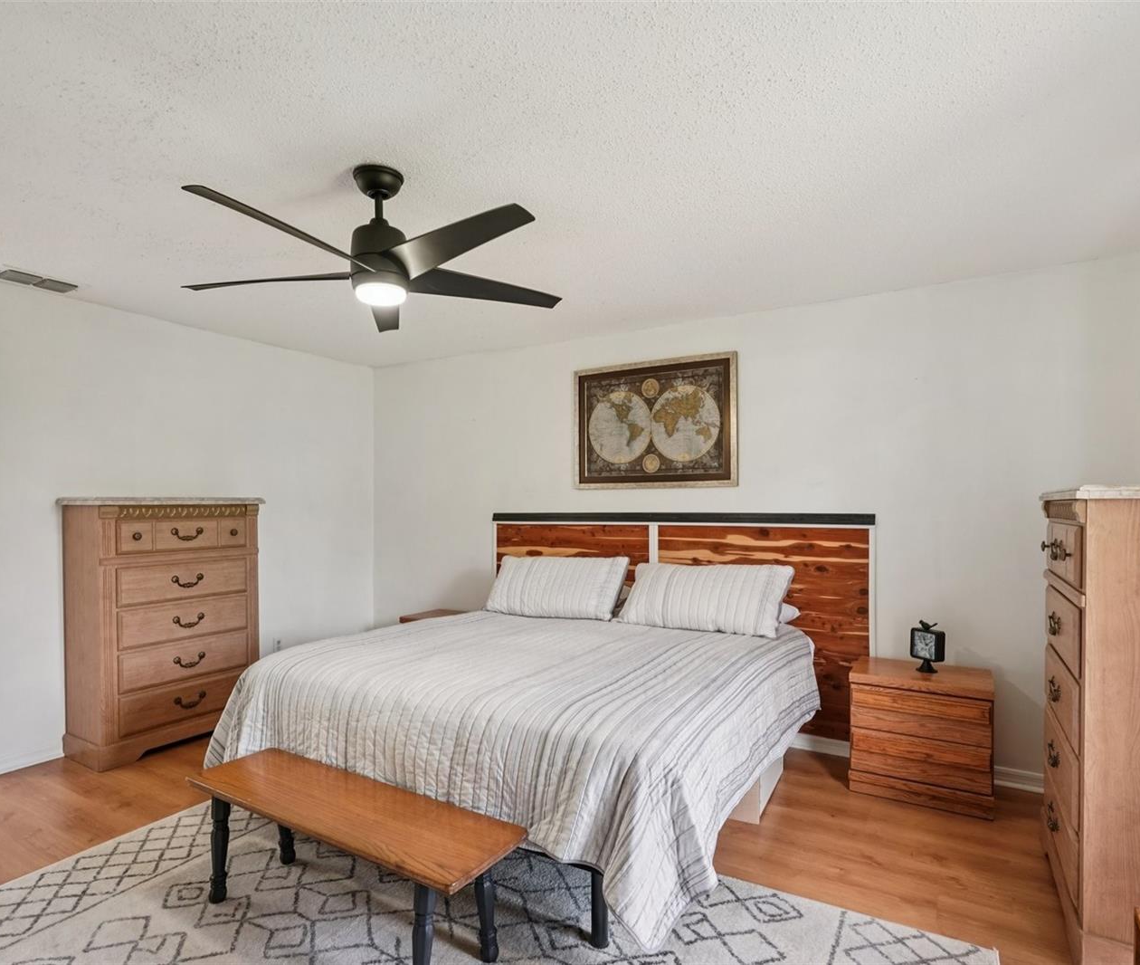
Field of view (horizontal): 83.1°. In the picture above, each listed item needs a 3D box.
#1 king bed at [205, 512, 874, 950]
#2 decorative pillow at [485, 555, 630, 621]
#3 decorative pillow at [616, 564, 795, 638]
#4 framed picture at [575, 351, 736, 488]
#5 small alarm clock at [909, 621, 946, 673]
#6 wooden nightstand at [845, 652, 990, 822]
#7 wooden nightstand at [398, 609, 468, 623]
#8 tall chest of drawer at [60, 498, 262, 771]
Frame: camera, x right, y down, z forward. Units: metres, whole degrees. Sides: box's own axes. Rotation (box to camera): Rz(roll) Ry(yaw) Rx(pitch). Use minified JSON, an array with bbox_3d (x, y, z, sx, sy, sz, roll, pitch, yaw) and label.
[{"bbox_3d":[-0.023,0.808,3.007,2.450,1.270,2.185,-1,-2,30],"label":"king bed"},{"bbox_3d":[-0.080,0.639,3.882,0.860,0.150,0.440,-1,43,30],"label":"decorative pillow"},{"bbox_3d":[0.709,0.617,3.418,0.860,0.150,0.440,-1,43,30],"label":"decorative pillow"},{"bbox_3d":[0.501,-0.351,3.969,1.078,0.775,0.035,-1,-2,30],"label":"framed picture"},{"bbox_3d":[1.681,0.765,3.028,0.090,0.245,0.135,0,-2,-25],"label":"small alarm clock"},{"bbox_3d":[1.643,1.159,3.017,0.562,0.543,0.395,-1,-2,30],"label":"wooden nightstand"},{"bbox_3d":[-0.863,1.214,4.512,0.560,0.543,0.390,-1,-2,30],"label":"wooden nightstand"},{"bbox_3d":[-2.330,0.791,3.751,0.420,1.375,0.925,-1,-2,30],"label":"tall chest of drawer"}]

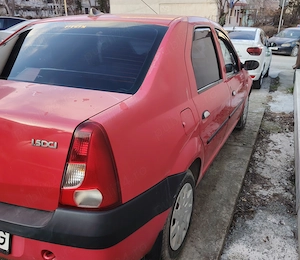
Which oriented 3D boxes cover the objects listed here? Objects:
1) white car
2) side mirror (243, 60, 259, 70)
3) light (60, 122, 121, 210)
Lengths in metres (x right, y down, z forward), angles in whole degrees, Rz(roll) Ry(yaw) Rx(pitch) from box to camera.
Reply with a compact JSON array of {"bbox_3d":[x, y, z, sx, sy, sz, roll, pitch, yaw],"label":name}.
[{"bbox_3d":[2.545,-2.190,8.080,1.750,1.470,4.400,8,20,25],"label":"white car"},{"bbox_3d":[1.107,-0.710,3.044,0.175,0.120,0.105,9,23,25],"label":"side mirror"},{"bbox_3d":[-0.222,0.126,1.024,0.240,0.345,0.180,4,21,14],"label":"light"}]

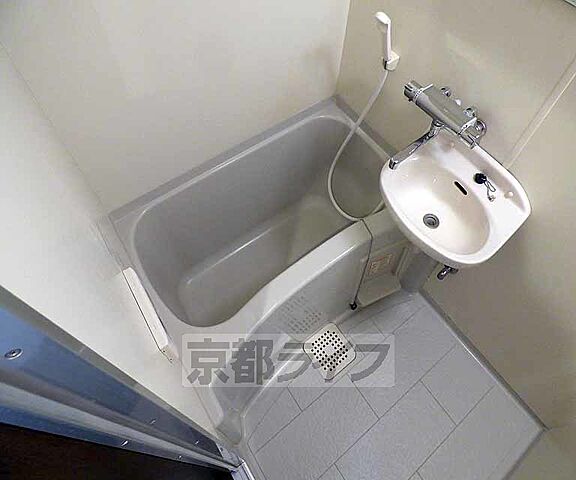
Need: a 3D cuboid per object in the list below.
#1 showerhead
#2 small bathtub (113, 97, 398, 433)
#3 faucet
[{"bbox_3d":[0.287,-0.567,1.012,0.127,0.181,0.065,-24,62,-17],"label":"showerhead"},{"bbox_3d":[0.003,0.069,1.361,0.986,0.577,0.706,-31,65,-20],"label":"small bathtub"},{"bbox_3d":[0.371,-0.314,0.959,0.300,0.092,0.280,-35,66,-22],"label":"faucet"}]

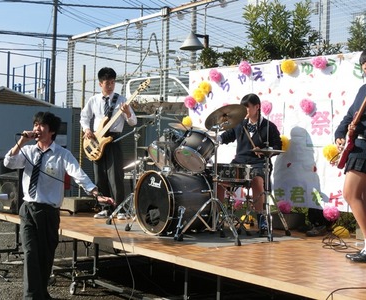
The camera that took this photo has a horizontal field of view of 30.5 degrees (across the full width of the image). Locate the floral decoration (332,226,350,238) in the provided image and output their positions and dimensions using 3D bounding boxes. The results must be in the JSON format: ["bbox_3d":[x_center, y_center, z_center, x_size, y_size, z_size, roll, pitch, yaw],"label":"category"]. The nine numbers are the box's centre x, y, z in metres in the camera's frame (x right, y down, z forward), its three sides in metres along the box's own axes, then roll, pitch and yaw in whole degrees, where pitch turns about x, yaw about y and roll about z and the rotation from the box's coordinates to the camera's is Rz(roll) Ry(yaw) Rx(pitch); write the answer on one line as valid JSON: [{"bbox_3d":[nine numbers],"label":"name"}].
[{"bbox_3d":[1.445,0.757,6.150,0.140,0.130,0.160,-1,2,-37],"label":"floral decoration"}]

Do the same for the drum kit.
[{"bbox_3d":[0.133,0.217,6.600,1.380,1.200,1.880,-1,2,-37],"label":"drum kit"}]

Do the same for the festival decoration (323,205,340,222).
[{"bbox_3d":[1.399,0.597,6.300,0.130,0.160,0.160,-1,2,-37],"label":"festival decoration"}]

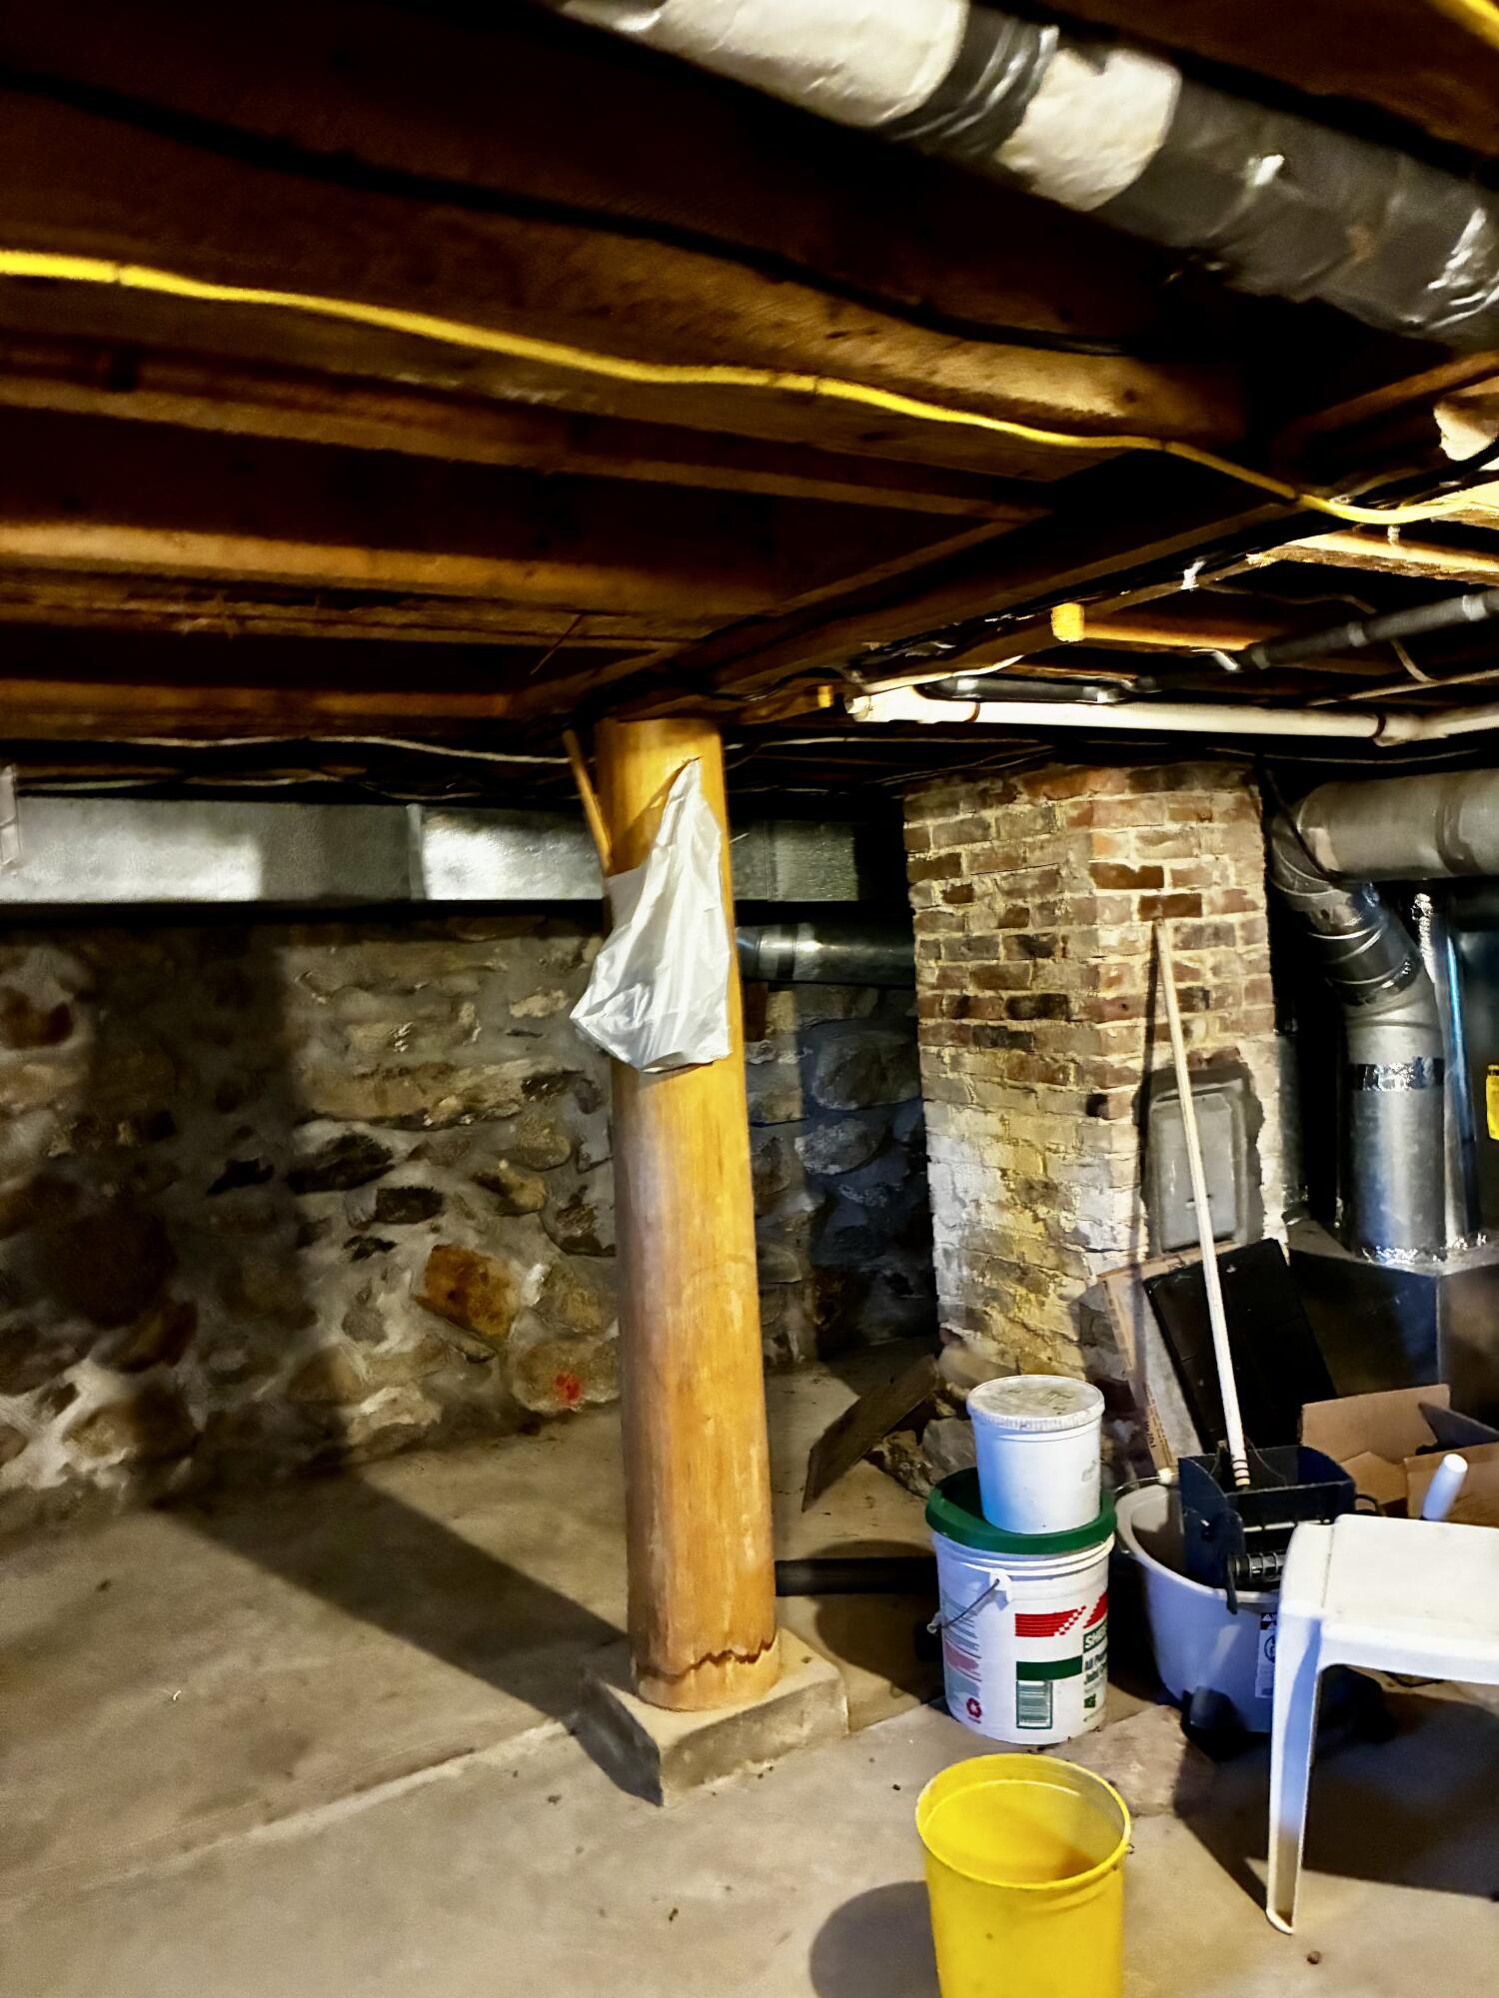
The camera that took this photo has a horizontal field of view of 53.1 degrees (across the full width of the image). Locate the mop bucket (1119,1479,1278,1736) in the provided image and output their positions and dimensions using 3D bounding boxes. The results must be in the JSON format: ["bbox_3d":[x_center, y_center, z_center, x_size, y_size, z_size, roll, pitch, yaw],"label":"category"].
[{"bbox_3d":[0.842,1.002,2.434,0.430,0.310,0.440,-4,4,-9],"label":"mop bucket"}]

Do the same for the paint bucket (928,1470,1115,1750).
[{"bbox_3d":[0.455,1.000,2.500,0.310,0.348,0.310,-2,4,11],"label":"paint bucket"}]

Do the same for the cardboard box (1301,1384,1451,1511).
[{"bbox_3d":[1.292,0.947,2.889,0.360,0.310,0.320,-4,4,-15],"label":"cardboard box"}]

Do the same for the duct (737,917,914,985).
[{"bbox_3d":[0.225,-0.124,4.050,0.620,0.160,0.160,-2,4,20],"label":"duct"}]

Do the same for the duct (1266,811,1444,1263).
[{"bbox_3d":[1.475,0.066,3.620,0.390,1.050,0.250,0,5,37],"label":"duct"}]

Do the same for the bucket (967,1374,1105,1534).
[{"bbox_3d":[0.477,0.754,2.483,0.222,0.188,0.222,-2,4,11],"label":"bucket"}]

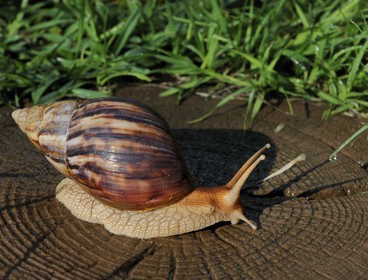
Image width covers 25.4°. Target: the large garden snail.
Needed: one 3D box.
[{"bbox_3d":[-0.022,0.011,0.410,0.128,0.064,0.056,5,30,9],"label":"large garden snail"}]

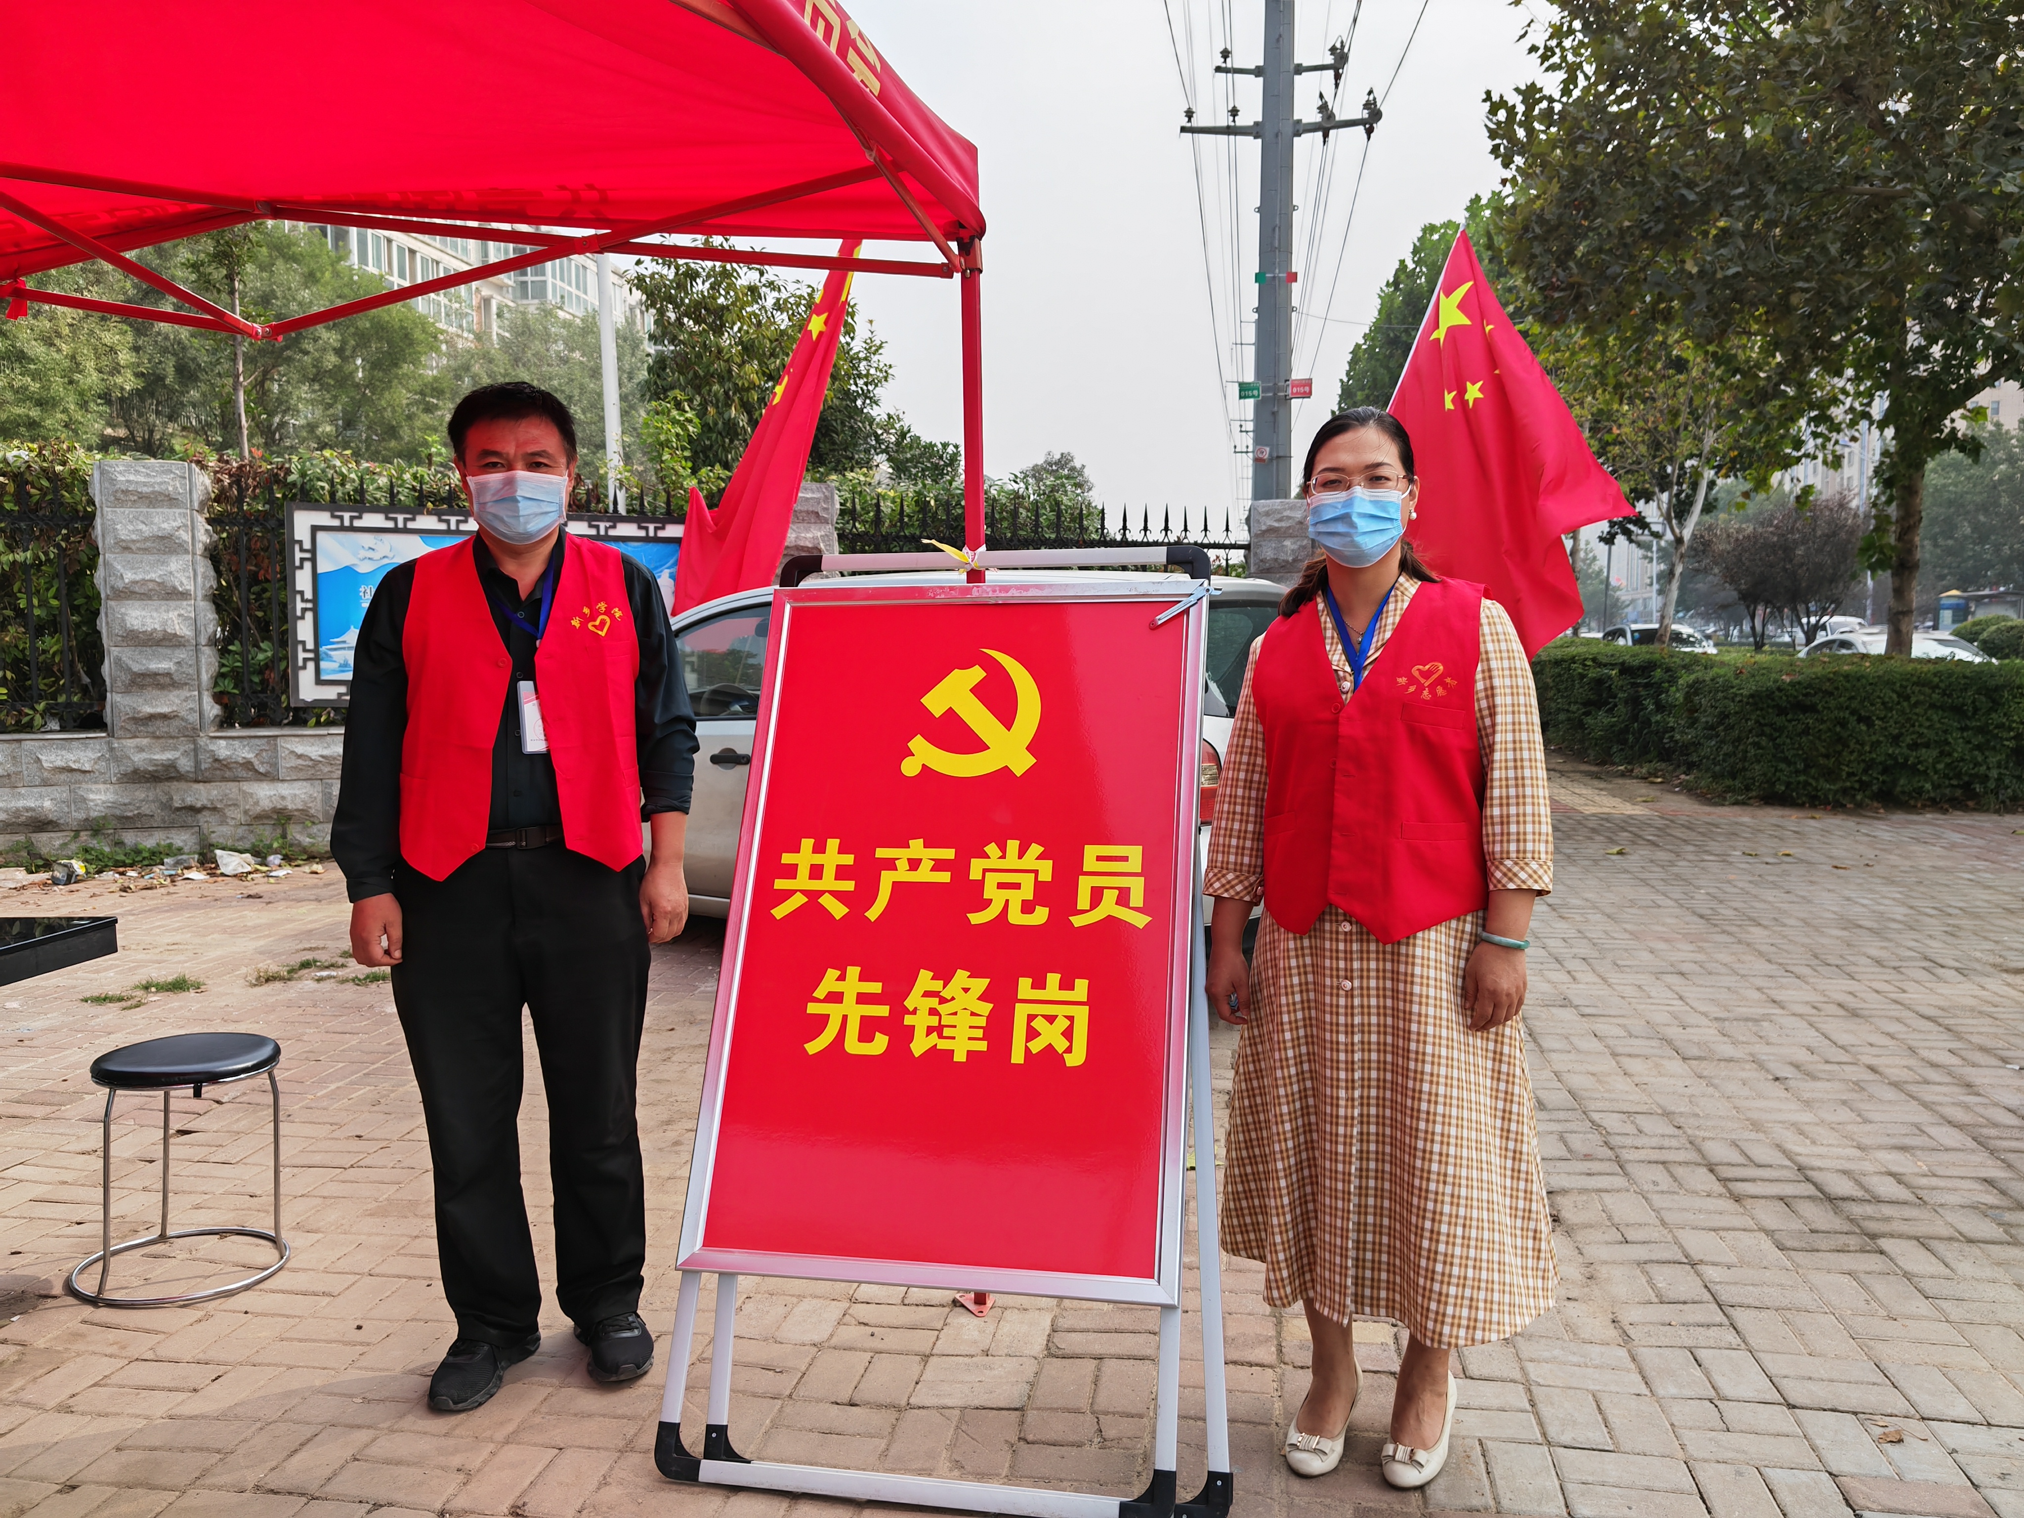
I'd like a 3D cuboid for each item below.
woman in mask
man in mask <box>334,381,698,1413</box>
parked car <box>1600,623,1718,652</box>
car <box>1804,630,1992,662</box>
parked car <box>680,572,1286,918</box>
[{"bbox_3d":[0.575,0.279,2.469,0.530,1.625,0.380,2,5,22],"label":"woman in mask"},{"bbox_3d":[-0.850,0.217,2.755,0.600,1.705,0.350,-1,5,-15],"label":"man in mask"},{"bbox_3d":[12.750,-1.823,31.252,1.800,1.560,4.500,1,4,9],"label":"parked car"},{"bbox_3d":[10.900,-0.833,19.293,1.800,1.460,4.600,1,4,9],"label":"car"},{"bbox_3d":[-0.620,0.008,6.670,4.100,1.520,1.690,3,5,32],"label":"parked car"}]

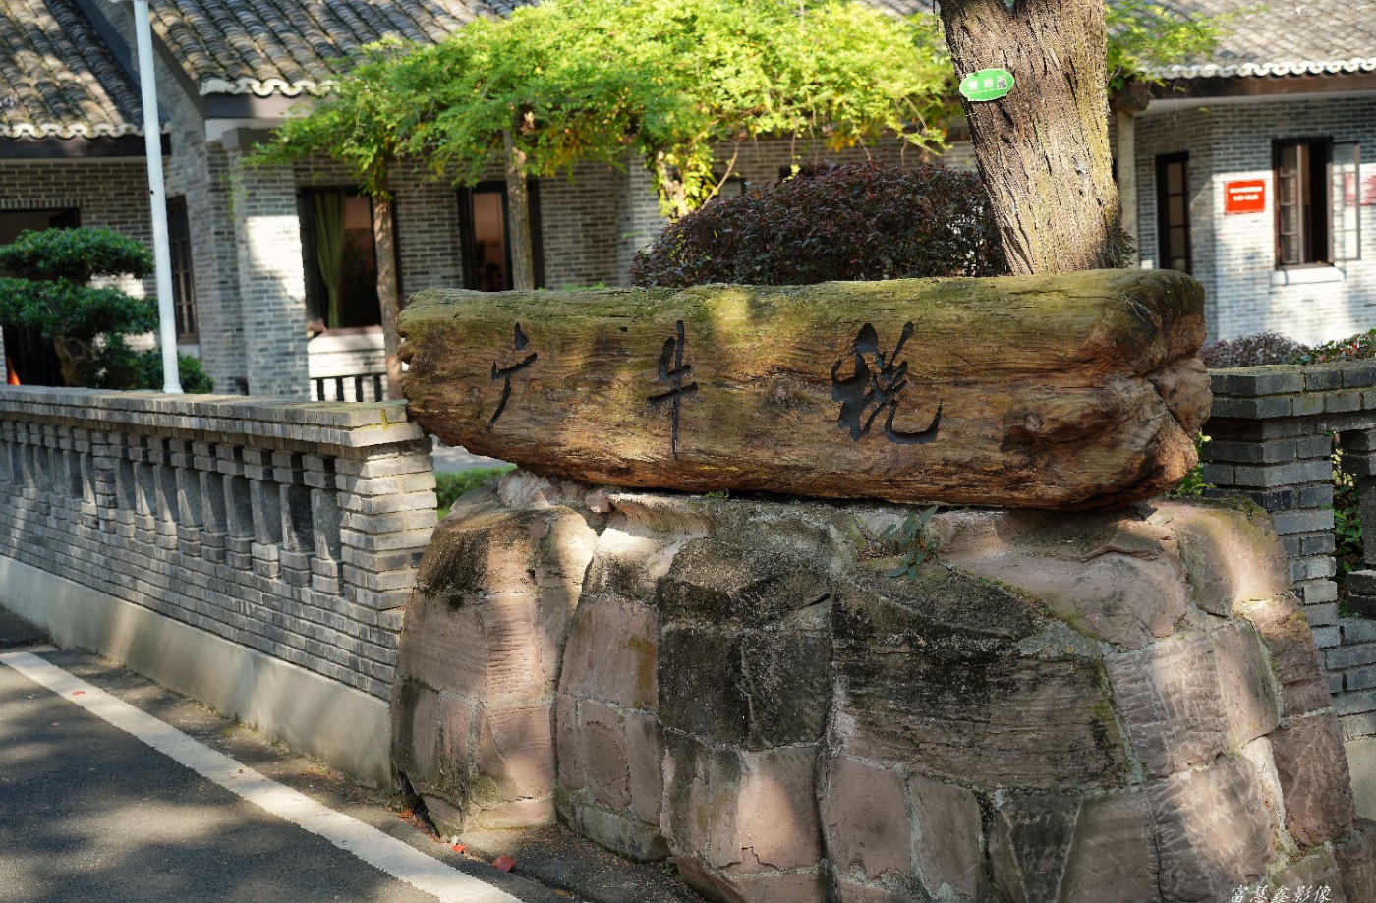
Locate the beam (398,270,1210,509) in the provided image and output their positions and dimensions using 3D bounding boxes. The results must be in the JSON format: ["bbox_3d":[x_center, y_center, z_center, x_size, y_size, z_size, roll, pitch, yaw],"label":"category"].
[{"bbox_3d":[0.235,-0.181,6.625,2.500,0.600,0.500,1,6,35],"label":"beam"}]

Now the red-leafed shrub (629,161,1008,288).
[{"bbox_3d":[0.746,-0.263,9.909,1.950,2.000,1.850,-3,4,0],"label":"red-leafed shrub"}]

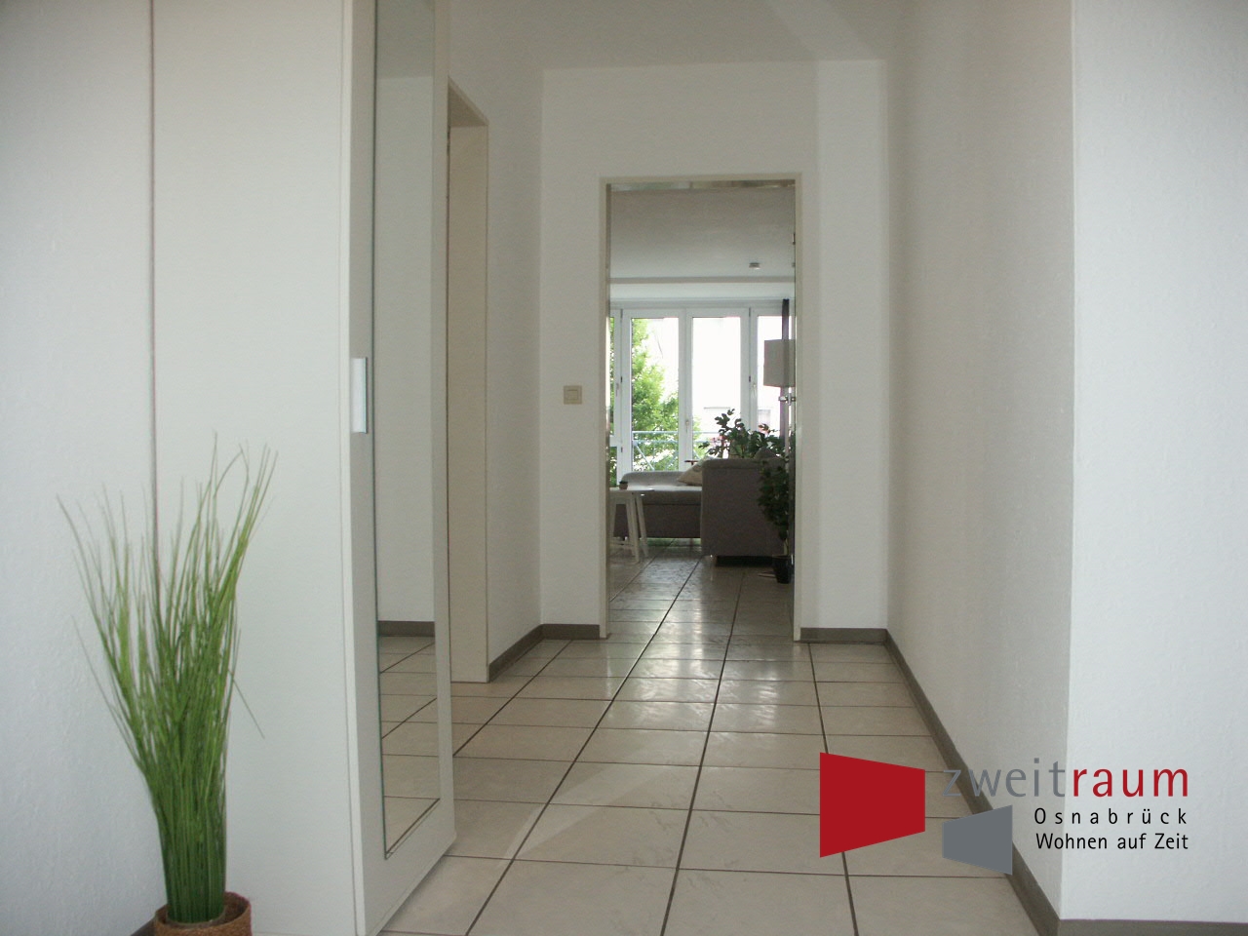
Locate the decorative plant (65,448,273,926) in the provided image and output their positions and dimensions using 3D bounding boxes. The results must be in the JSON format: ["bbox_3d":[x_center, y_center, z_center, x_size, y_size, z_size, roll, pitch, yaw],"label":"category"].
[{"bbox_3d":[-0.649,0.393,1.458,0.290,0.840,0.270,0,1,8],"label":"decorative plant"}]

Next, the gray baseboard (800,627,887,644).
[{"bbox_3d":[0.919,0.705,4.244,0.350,0.070,0.012,0,1,8],"label":"gray baseboard"}]

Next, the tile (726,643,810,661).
[{"bbox_3d":[0.588,0.764,4.120,0.333,0.010,0.326,0,1,8],"label":"tile"}]

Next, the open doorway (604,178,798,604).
[{"bbox_3d":[0.337,-0.250,4.427,0.830,1.980,0.150,0,1,8],"label":"open doorway"}]

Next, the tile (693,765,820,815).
[{"bbox_3d":[0.345,0.793,2.467,0.333,0.010,0.327,0,1,8],"label":"tile"}]

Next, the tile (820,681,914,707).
[{"bbox_3d":[0.801,0.763,3.378,0.305,0.010,0.328,0,1,8],"label":"tile"}]

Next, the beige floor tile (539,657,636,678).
[{"bbox_3d":[-0.131,0.763,3.844,0.333,0.010,0.328,0,1,8],"label":"beige floor tile"}]

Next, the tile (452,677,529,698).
[{"bbox_3d":[-0.510,0.773,3.572,0.333,0.010,0.328,0,1,8],"label":"tile"}]

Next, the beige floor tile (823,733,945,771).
[{"bbox_3d":[0.712,0.783,2.759,0.313,0.010,0.317,0,1,8],"label":"beige floor tile"}]

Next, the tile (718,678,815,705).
[{"bbox_3d":[0.491,0.777,3.464,0.333,0.010,0.326,0,1,8],"label":"tile"}]

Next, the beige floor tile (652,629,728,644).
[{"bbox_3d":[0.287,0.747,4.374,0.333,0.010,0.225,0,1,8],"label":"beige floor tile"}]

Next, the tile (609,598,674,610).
[{"bbox_3d":[0.085,0.724,5.301,0.333,0.010,0.327,0,1,8],"label":"tile"}]

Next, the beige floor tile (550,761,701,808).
[{"bbox_3d":[0.011,0.789,2.510,0.333,0.010,0.328,0,1,8],"label":"beige floor tile"}]

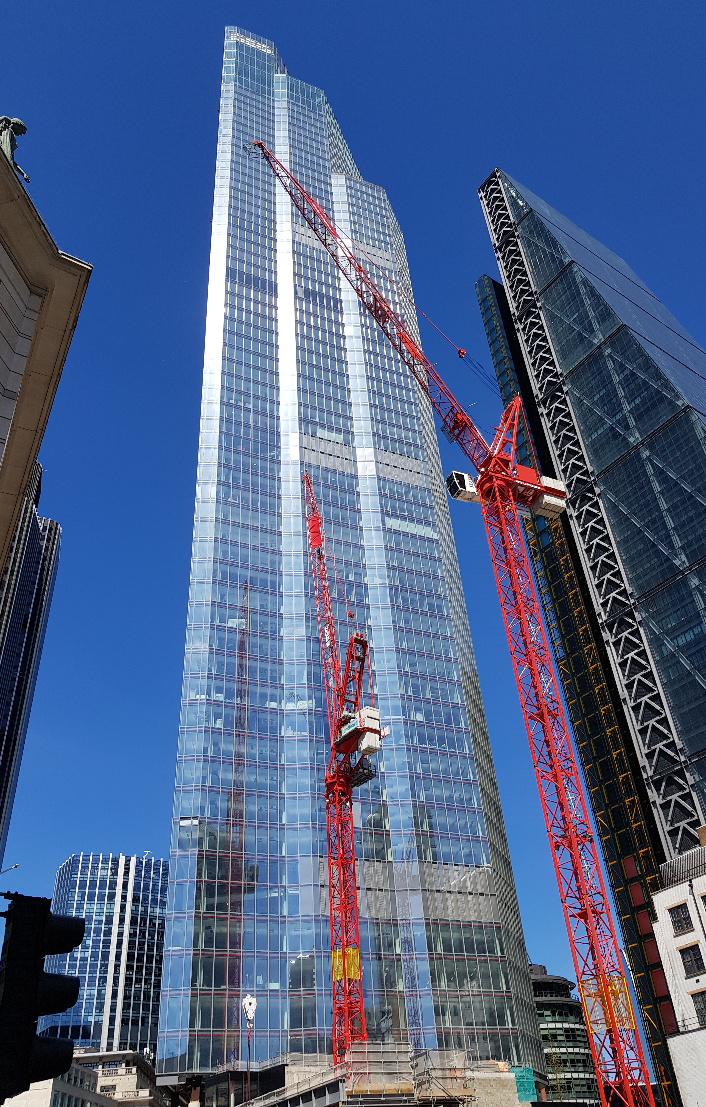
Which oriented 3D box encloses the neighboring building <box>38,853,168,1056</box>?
[{"bbox_3d":[-89.005,165.719,292.011,43.000,104.000,46.000,12,-40,-21],"label":"neighboring building"}]

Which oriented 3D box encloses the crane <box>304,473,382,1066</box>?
[{"bbox_3d":[-0.658,20.037,96.551,5.200,86.800,11.000,24,-46,-33],"label":"crane"}]

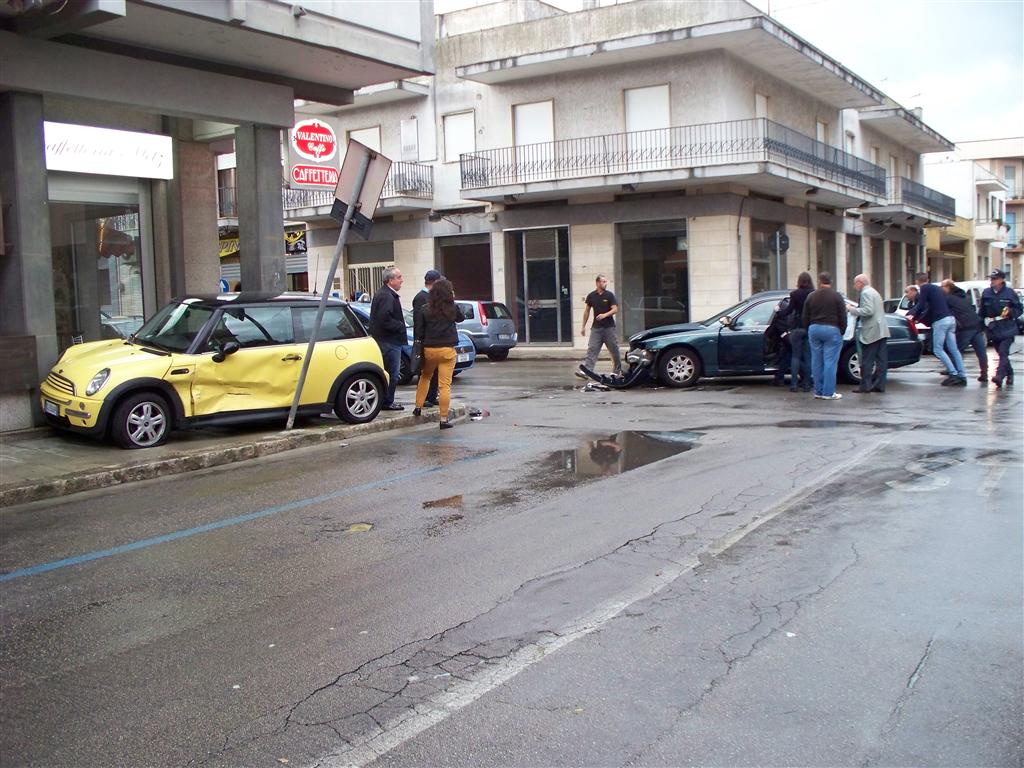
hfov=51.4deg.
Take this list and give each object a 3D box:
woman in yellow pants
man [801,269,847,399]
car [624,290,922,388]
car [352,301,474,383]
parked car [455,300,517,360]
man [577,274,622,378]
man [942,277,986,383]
[{"bbox_3d":[-0.818,-0.339,11.850,0.550,1.650,0.460,-1,4,9],"label":"woman in yellow pants"},{"bbox_3d":[4.108,-0.631,14.000,0.580,1.680,0.400,-1,4,13],"label":"man"},{"bbox_3d":[3.999,-0.744,16.867,4.680,1.430,1.780,-2,4,2],"label":"car"},{"bbox_3d":[-2.642,-0.798,19.896,4.050,1.480,1.690,1,5,31],"label":"car"},{"bbox_3d":[-1.902,-1.275,25.945,4.020,1.500,1.720,1,5,31],"label":"parked car"},{"bbox_3d":[1.512,-0.985,18.400,0.560,1.780,0.680,-6,6,-43],"label":"man"},{"bbox_3d":[6.781,-0.809,16.100,0.900,1.570,0.550,-1,4,7],"label":"man"}]

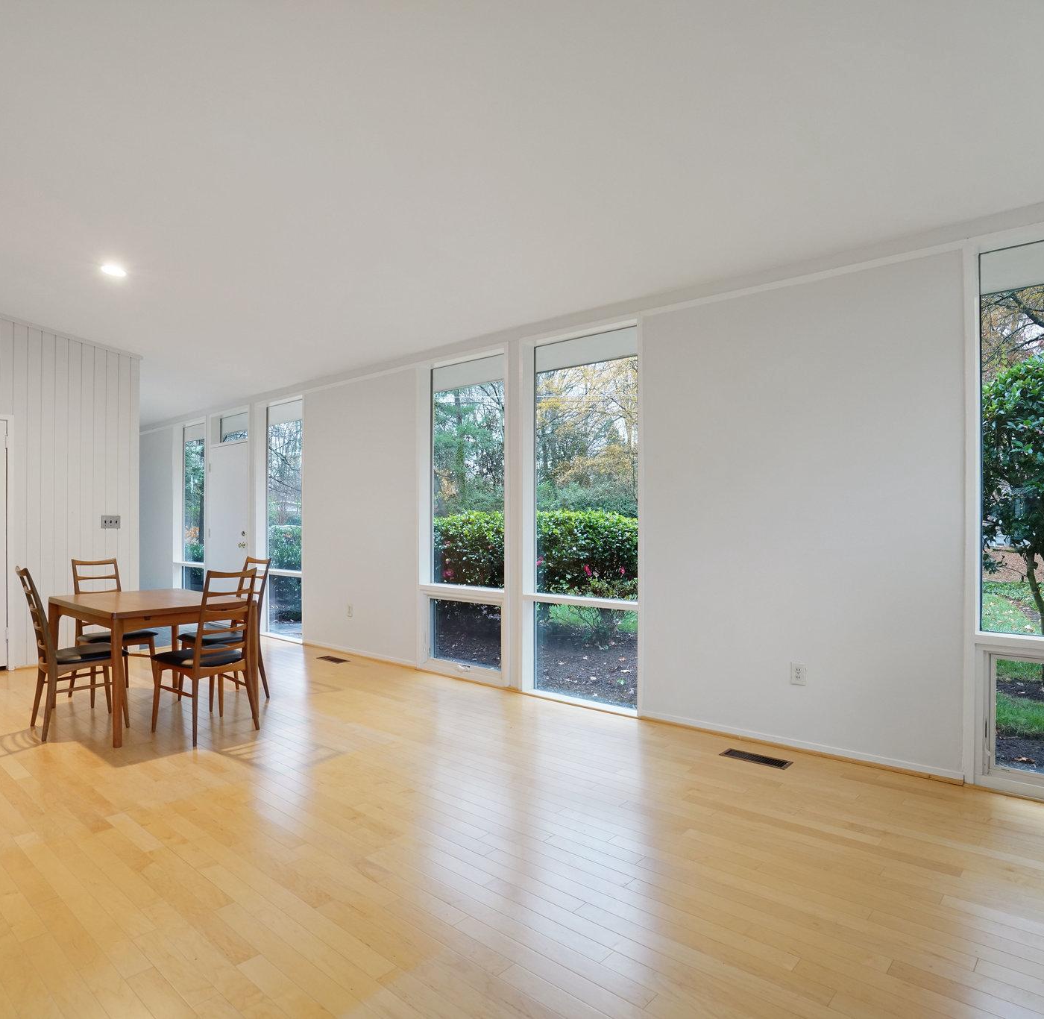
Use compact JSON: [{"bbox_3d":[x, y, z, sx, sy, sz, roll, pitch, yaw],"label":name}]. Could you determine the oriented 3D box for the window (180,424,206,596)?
[{"bbox_3d":[-4.006,0.111,8.320,0.870,2.410,0.120,0,0,40],"label":"window"}]

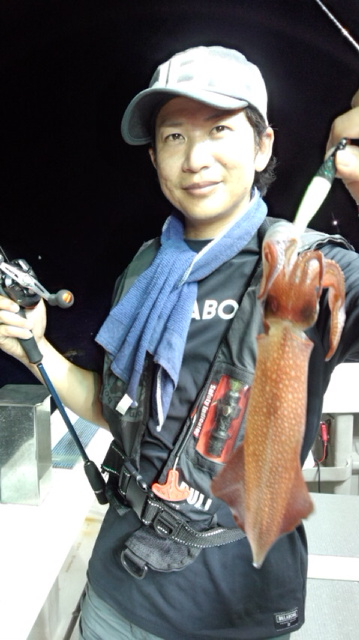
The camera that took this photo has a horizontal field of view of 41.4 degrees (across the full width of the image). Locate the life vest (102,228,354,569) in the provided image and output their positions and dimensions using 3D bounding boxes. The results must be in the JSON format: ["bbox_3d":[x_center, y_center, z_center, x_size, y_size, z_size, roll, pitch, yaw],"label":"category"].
[{"bbox_3d":[0.062,0.090,0.745,0.380,0.520,0.270,0,5,23],"label":"life vest"}]

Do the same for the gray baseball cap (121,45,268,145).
[{"bbox_3d":[0.028,-0.317,0.672,0.180,0.145,0.265,-4,2,25],"label":"gray baseball cap"}]

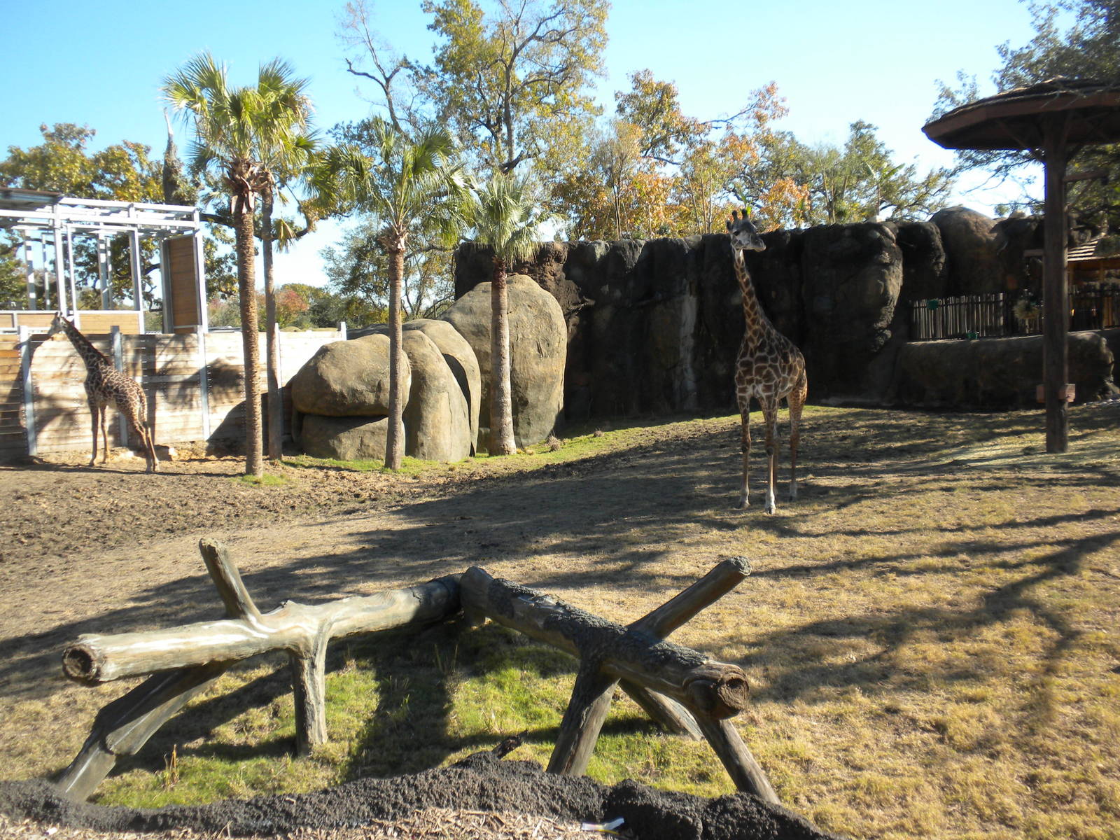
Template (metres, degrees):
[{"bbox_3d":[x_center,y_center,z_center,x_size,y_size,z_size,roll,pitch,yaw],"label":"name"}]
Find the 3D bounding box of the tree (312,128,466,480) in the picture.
[{"bbox_3d":[-3.303,-2.609,24.360,3.200,7.200,3.200,-2,4,0],"label":"tree"}]

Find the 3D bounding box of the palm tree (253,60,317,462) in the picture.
[{"bbox_3d":[-6.160,-3.552,26.303,2.200,8.900,2.200,-2,4,0],"label":"palm tree"}]

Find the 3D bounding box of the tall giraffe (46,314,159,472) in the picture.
[{"bbox_3d":[-10.285,-0.666,26.686,2.500,3.400,0.600,-2,4,6],"label":"tall giraffe"}]

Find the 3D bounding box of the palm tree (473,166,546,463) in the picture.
[{"bbox_3d":[-1.141,-2.309,25.796,2.000,6.100,2.000,-2,4,0],"label":"palm tree"}]

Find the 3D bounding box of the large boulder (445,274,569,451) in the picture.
[{"bbox_3d":[-1.258,-1.477,28.261,3.000,4.150,2.500,-2,4,0],"label":"large boulder"}]

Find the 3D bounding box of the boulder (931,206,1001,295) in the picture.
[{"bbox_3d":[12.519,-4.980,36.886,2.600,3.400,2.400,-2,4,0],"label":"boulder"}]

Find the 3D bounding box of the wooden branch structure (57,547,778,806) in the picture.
[{"bbox_3d":[-0.568,1.406,7.436,4.000,1.250,2.150,-1,4,16],"label":"wooden branch structure"}]

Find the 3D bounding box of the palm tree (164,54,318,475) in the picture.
[{"bbox_3d":[-6.468,-3.154,24.216,3.000,8.500,3.000,-2,4,0],"label":"palm tree"}]

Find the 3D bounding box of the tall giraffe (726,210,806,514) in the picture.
[{"bbox_3d":[2.882,-0.912,16.960,0.750,4.200,1.950,0,4,31],"label":"tall giraffe"}]

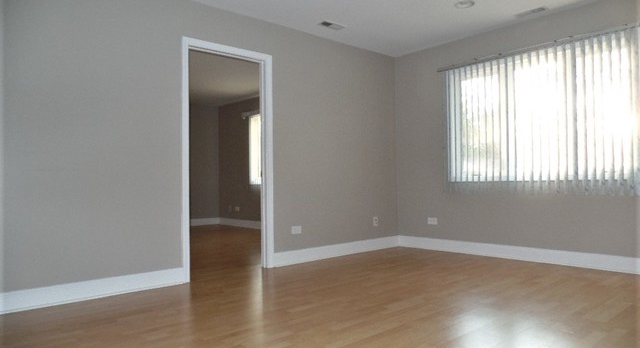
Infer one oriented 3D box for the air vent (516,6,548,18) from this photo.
[{"bbox_3d":[2.035,-1.551,4.104,0.135,0.025,0.290,0,-2,-41],"label":"air vent"}]

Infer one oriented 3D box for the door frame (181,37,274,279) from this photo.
[{"bbox_3d":[-0.854,-0.130,3.977,0.935,2.111,0.130,0,-2,-41],"label":"door frame"}]

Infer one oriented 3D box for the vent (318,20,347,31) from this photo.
[{"bbox_3d":[0.124,-1.515,4.363,0.290,0.025,0.135,0,-2,-41],"label":"vent"}]

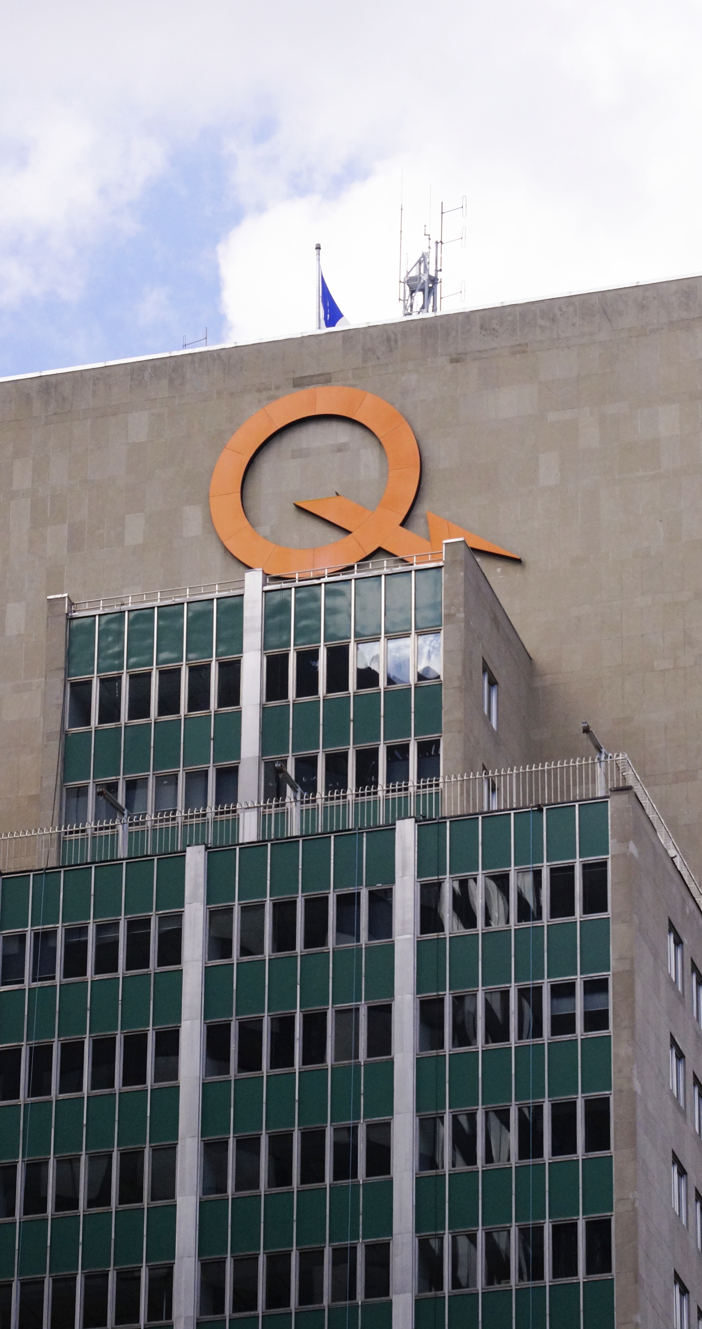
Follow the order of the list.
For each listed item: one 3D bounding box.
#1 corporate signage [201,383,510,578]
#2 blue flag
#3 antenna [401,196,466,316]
[{"bbox_3d":[0.334,-5.495,219.374,9.519,6.916,0.400,-7,-30,14],"label":"corporate signage"},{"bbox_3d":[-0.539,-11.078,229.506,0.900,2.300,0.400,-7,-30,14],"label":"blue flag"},{"bbox_3d":[2.505,-12.105,230.165,2.000,5.300,1.600,-7,-30,14],"label":"antenna"}]

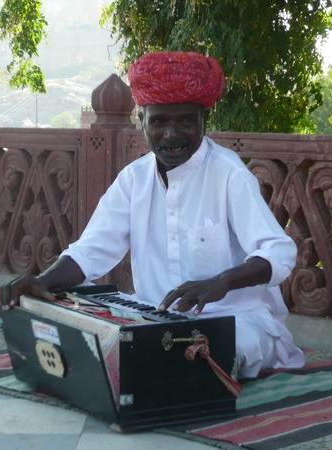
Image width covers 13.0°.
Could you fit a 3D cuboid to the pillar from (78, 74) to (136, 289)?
[{"bbox_3d":[-0.163,-0.143,4.872,0.165,0.721,0.168,-5,7,-43],"label":"pillar"}]

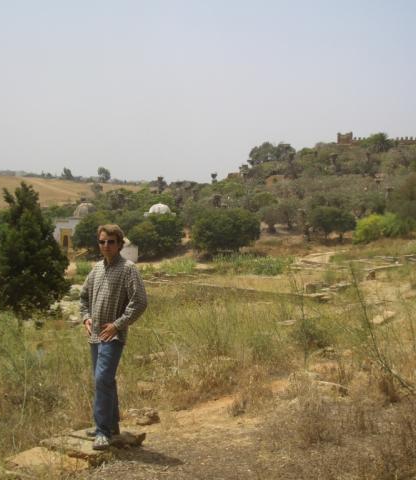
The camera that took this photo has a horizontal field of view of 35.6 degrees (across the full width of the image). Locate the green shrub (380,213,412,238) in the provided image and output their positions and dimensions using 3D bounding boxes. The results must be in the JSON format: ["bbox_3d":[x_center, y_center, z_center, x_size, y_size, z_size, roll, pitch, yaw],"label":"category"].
[{"bbox_3d":[17.478,-1.344,60.000,2.967,2.411,2.670,0,2,0],"label":"green shrub"}]

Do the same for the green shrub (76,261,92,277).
[{"bbox_3d":[-6.463,1.497,34.000,0.893,0.841,0.804,0,2,0],"label":"green shrub"}]

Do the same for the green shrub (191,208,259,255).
[{"bbox_3d":[1.544,-0.709,54.000,5.675,3.839,4.823,0,2,0],"label":"green shrub"}]

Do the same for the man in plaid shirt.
[{"bbox_3d":[-0.759,0.779,5.200,0.530,1.790,0.370,1,2,28],"label":"man in plaid shirt"}]

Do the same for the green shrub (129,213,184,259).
[{"bbox_3d":[-4.218,-0.369,53.000,4.587,3.768,3.899,0,2,0],"label":"green shrub"}]

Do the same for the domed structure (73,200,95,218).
[{"bbox_3d":[-14.947,-3.676,78.000,2.772,2.170,2.772,0,2,0],"label":"domed structure"}]

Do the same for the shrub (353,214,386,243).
[{"bbox_3d":[14.475,-1.031,58.000,3.047,2.510,2.743,0,2,0],"label":"shrub"}]

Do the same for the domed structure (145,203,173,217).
[{"bbox_3d":[-6.273,-3.802,82.000,3.548,1.901,3.548,0,2,0],"label":"domed structure"}]

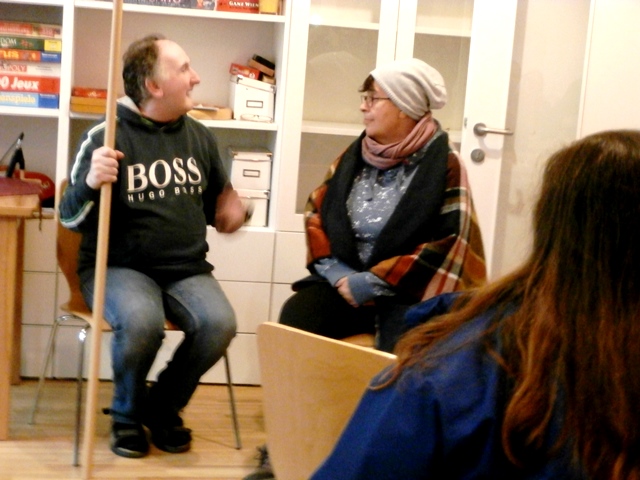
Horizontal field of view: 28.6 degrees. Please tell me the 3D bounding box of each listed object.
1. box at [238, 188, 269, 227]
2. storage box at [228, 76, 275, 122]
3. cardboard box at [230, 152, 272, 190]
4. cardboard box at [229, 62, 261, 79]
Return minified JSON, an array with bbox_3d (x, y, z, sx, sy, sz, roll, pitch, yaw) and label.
[{"bbox_3d":[-0.300,-0.151,5.174,0.157,0.147,0.255,3,10,-8],"label":"box"},{"bbox_3d":[-0.277,-0.575,5.152,0.162,0.164,0.258,3,10,-8],"label":"storage box"},{"bbox_3d":[-0.290,-0.295,5.149,0.157,0.147,0.255,3,10,-8],"label":"cardboard box"},{"bbox_3d":[-0.306,-0.682,5.089,0.116,0.037,0.120,15,8,-9],"label":"cardboard box"}]

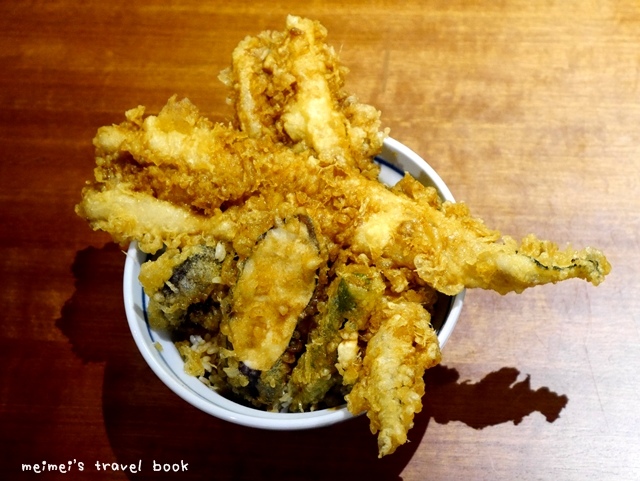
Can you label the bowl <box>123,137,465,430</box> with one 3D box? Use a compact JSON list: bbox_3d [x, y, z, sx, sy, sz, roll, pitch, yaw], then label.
[{"bbox_3d":[-0.006,0.030,0.724,0.155,0.076,0.155,-4,61,7],"label":"bowl"}]

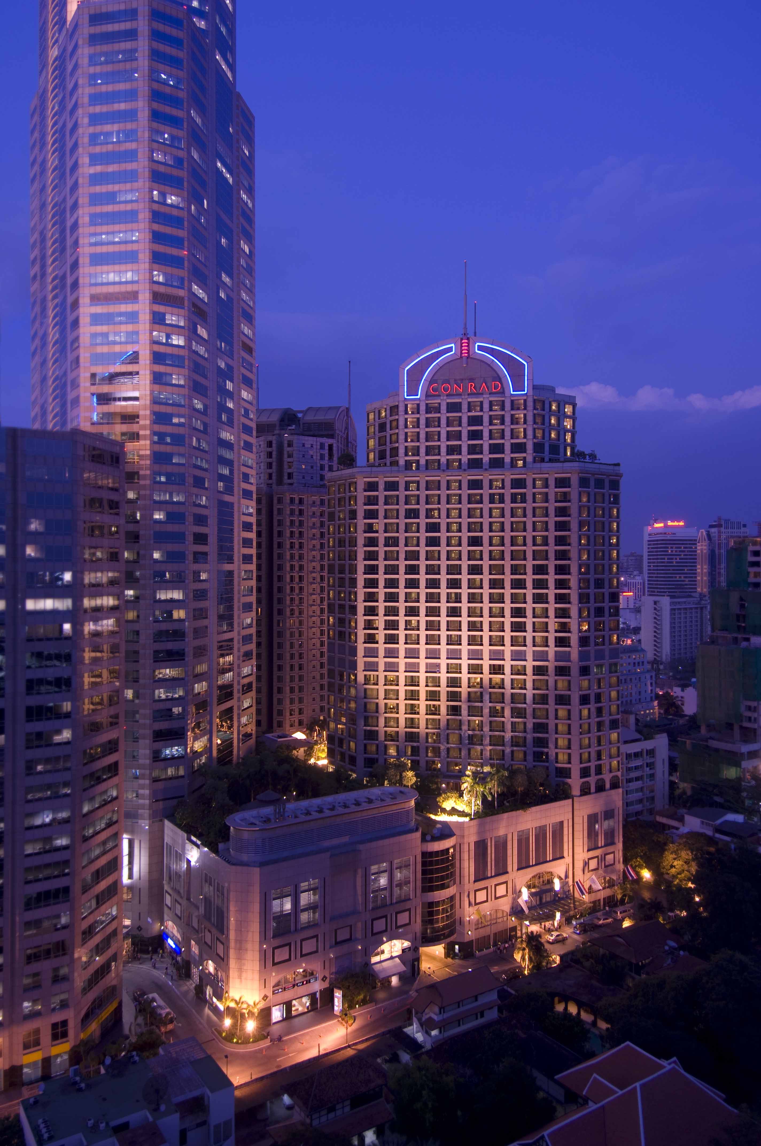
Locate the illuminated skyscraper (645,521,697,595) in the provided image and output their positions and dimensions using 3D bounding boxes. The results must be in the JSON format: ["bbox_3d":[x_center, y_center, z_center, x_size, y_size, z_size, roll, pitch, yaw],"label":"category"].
[{"bbox_3d":[266.870,13.610,733.390,44.450,121.000,19.000,0,0,3],"label":"illuminated skyscraper"}]

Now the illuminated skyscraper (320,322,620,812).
[{"bbox_3d":[21.530,-2.400,191.490,69.500,102.700,25.000,0,0,12],"label":"illuminated skyscraper"}]

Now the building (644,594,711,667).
[{"bbox_3d":[227.320,45.380,613.480,45.750,58.400,26.190,0,0,-32],"label":"building"}]

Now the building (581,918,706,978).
[{"bbox_3d":[50.730,72.010,150.780,17.400,8.800,14.200,0,0,-32],"label":"building"}]

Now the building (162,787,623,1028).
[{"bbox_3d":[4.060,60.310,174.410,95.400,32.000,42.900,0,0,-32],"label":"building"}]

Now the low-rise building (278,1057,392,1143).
[{"bbox_3d":[-5.570,72.070,108.560,12.700,9.000,10.600,0,0,-32],"label":"low-rise building"}]

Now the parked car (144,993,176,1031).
[{"bbox_3d":[-37.690,75.070,135.890,2.400,2.800,8.500,0,0,-32],"label":"parked car"}]

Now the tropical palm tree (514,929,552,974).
[{"bbox_3d":[29.200,72.700,152.490,6.800,7.400,6.200,0,0,11],"label":"tropical palm tree"}]

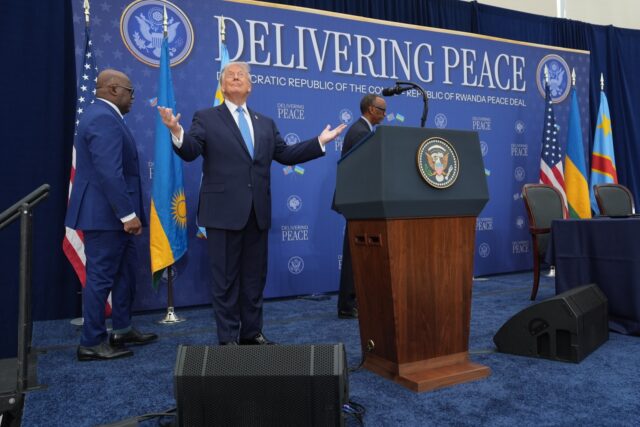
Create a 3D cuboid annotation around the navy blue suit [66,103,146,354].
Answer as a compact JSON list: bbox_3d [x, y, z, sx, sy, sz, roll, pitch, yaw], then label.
[{"bbox_3d":[-1.393,0.041,3.475,0.470,1.600,0.530,-2,1,-25],"label":"navy blue suit"}]

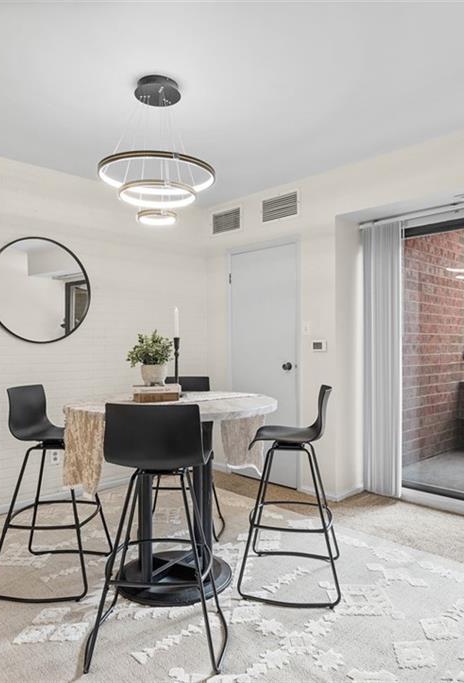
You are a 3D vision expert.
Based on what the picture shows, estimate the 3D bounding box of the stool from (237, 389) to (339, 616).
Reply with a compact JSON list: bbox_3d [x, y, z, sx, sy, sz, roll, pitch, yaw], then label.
[{"bbox_3d":[0.311,0.726,2.486,0.480,0.988,0.535,0,0,9],"label":"stool"}]

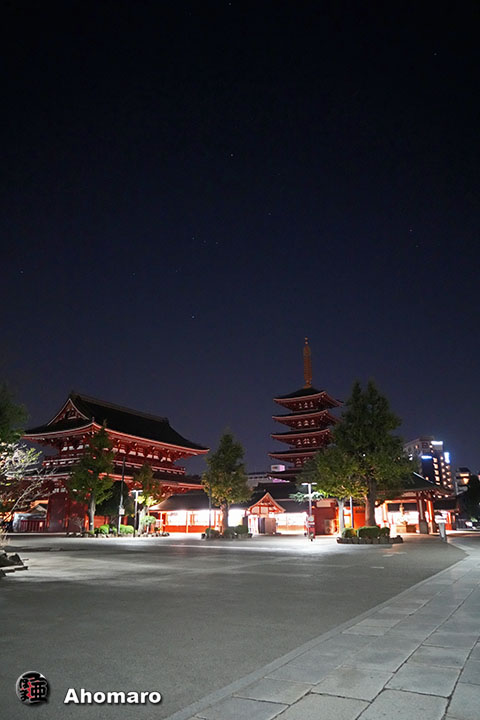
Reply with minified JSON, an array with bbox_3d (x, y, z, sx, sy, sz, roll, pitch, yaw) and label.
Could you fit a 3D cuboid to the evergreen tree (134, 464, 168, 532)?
[{"bbox_3d":[-9.663,15.104,52.071,3.366,7.625,3.366,3,-19,-10],"label":"evergreen tree"}]

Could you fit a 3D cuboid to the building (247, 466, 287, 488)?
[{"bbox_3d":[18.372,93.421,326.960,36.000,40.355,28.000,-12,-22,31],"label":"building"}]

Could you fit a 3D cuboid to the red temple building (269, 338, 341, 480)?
[{"bbox_3d":[19.410,17.168,131.786,17.200,50.400,17.200,-12,-22,31],"label":"red temple building"}]

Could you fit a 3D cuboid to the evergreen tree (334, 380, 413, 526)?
[{"bbox_3d":[9.565,7.106,34.825,5.674,11.492,5.674,-5,-20,14],"label":"evergreen tree"}]

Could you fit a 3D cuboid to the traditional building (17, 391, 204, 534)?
[{"bbox_3d":[-22.206,19.987,89.150,18.300,22.700,29.900,-12,-22,31],"label":"traditional building"}]

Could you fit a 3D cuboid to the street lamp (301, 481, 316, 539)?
[{"bbox_3d":[5.790,12.491,39.699,1.350,4.505,0.350,-2,-19,8],"label":"street lamp"}]

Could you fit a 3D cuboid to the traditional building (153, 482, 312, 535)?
[{"bbox_3d":[-0.404,21.503,69.462,25.500,7.000,8.000,-12,-22,31],"label":"traditional building"}]

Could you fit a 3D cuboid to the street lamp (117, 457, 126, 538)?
[{"bbox_3d":[-12.694,14.600,51.579,0.600,8.241,0.500,5,-20,-13],"label":"street lamp"}]

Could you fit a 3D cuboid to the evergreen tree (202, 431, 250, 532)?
[{"bbox_3d":[-1.258,11.469,44.695,4.287,9.685,4.287,1,-19,-1],"label":"evergreen tree"}]

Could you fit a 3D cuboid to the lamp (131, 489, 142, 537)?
[{"bbox_3d":[-10.317,15.359,48.078,1.300,4.519,0.350,4,-20,-11],"label":"lamp"}]

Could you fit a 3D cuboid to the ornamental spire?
[{"bbox_3d":[19.449,0.622,137.539,2.200,15.366,2.200,0,-19,0],"label":"ornamental spire"}]

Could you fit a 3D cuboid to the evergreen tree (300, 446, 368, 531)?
[{"bbox_3d":[9.737,13.410,49.419,6.801,9.171,6.801,-3,-19,10],"label":"evergreen tree"}]

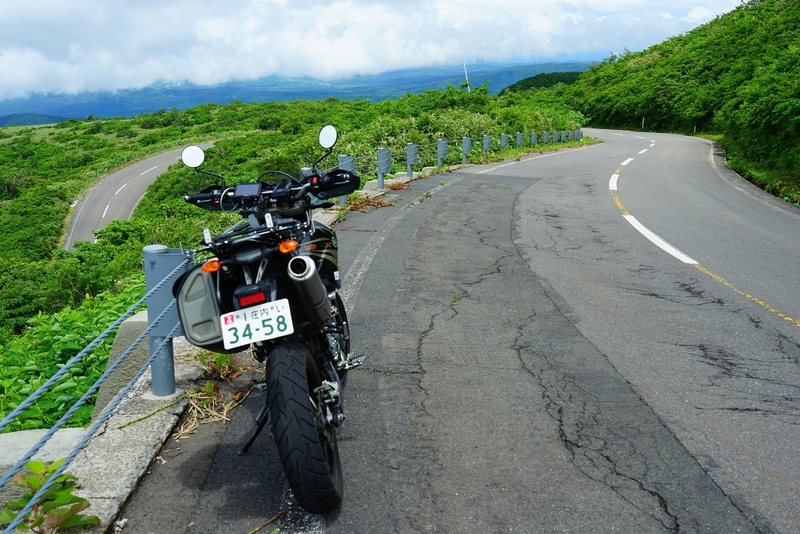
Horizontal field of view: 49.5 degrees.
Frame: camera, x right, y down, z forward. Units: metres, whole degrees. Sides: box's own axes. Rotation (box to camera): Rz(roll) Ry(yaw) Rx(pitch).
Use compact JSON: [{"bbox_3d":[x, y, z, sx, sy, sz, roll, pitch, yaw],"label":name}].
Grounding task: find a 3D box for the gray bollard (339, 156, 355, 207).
[{"bbox_3d":[-0.808,-1.303,13.150,0.225,0.765,0.118,2,12,8],"label":"gray bollard"}]

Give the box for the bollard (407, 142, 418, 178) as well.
[{"bbox_3d":[0.280,-2.346,19.100,0.225,0.765,0.118,3,12,13],"label":"bollard"}]

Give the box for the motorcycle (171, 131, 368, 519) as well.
[{"bbox_3d":[-0.484,0.115,3.779,0.821,1.413,2.080,-13,11,1],"label":"motorcycle"}]

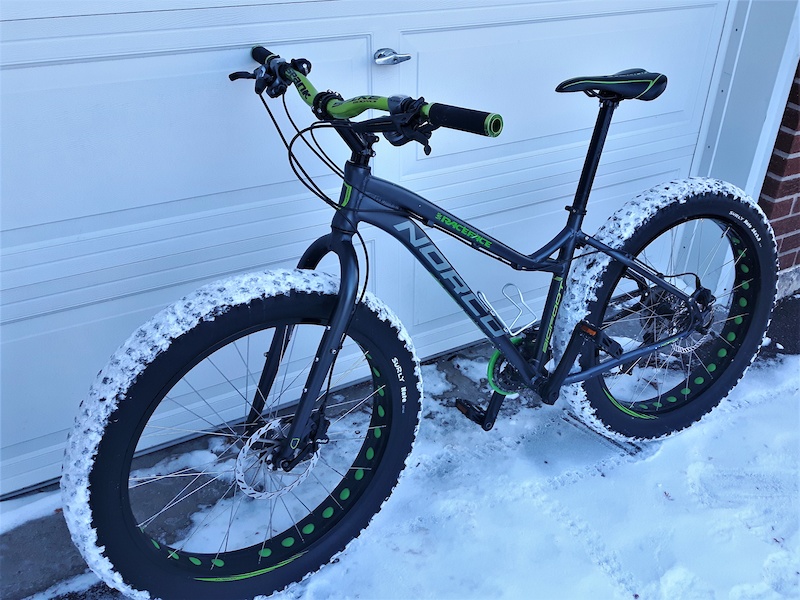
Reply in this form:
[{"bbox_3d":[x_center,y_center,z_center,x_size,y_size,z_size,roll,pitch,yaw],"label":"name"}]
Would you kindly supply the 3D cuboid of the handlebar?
[{"bbox_3d":[-0.115,-0.371,1.267,0.110,0.085,0.785,-19,33,-30],"label":"handlebar"}]

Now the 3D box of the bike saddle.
[{"bbox_3d":[0.444,-0.465,1.556,0.272,0.067,0.143,-14,25,-26],"label":"bike saddle"}]

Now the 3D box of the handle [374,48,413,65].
[{"bbox_3d":[-0.022,-0.579,1.714,0.100,0.039,0.045,-15,34,-26],"label":"handle"}]

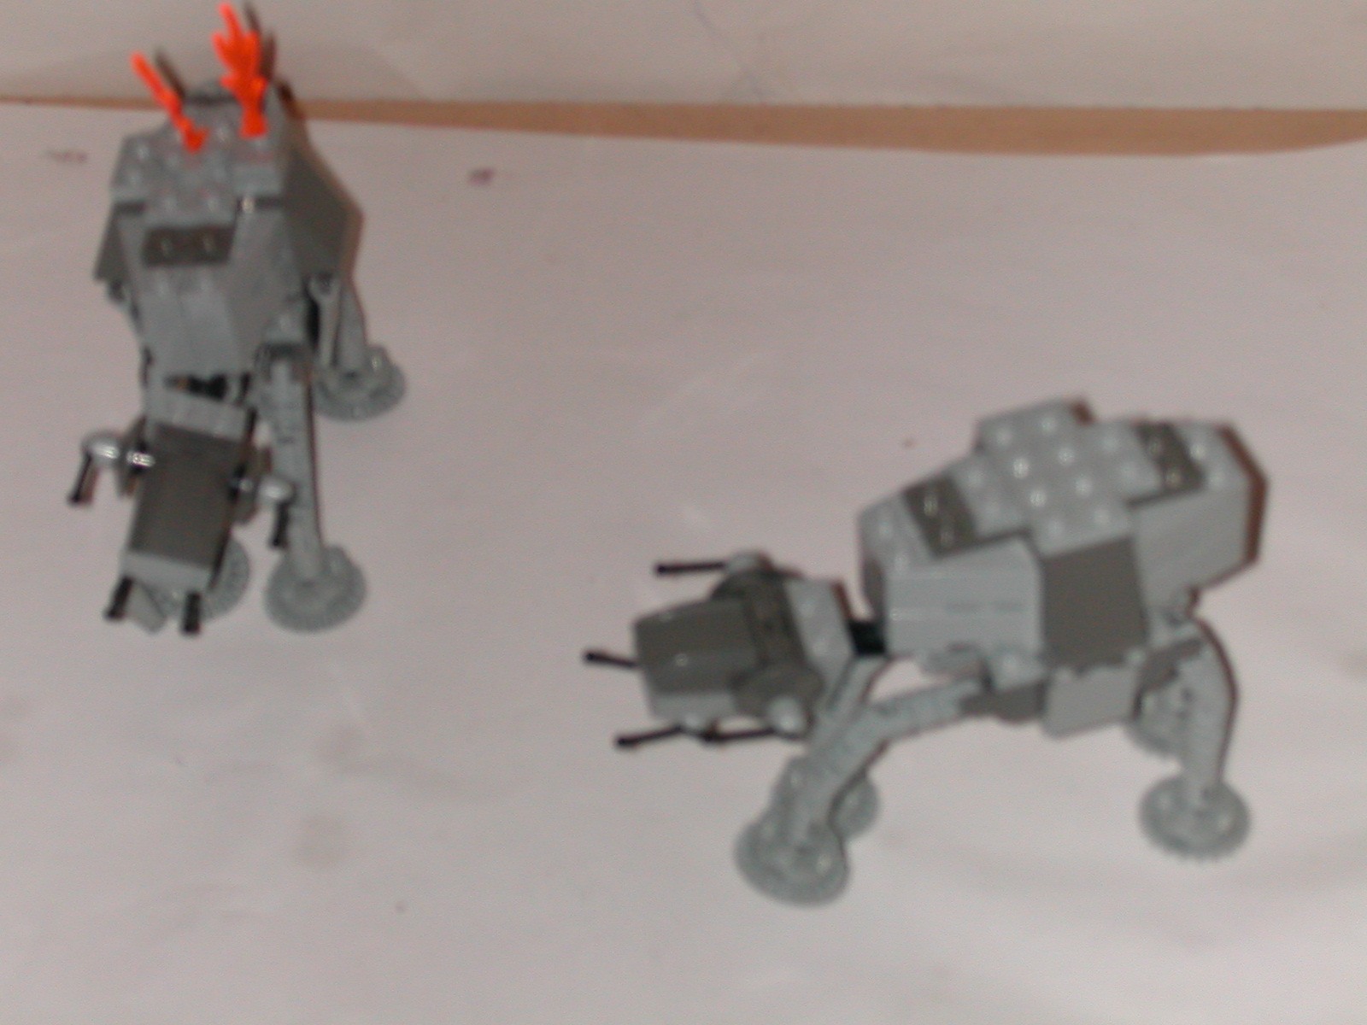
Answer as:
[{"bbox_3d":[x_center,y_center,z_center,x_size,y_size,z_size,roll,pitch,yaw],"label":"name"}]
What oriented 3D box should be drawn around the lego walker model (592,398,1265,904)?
[{"bbox_3d":[0.044,0.029,0.526,0.119,0.081,0.046,-14,44,-9],"label":"lego walker model"}]

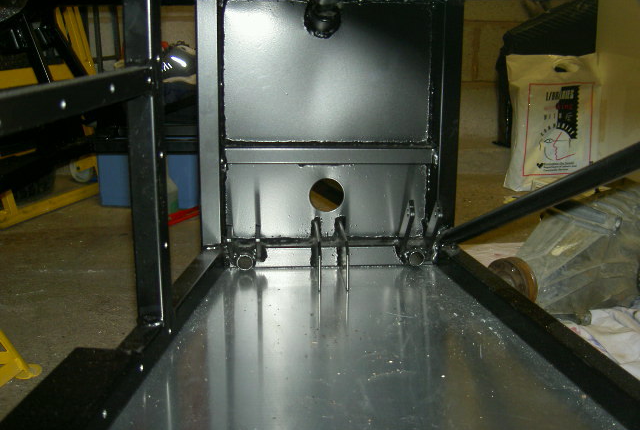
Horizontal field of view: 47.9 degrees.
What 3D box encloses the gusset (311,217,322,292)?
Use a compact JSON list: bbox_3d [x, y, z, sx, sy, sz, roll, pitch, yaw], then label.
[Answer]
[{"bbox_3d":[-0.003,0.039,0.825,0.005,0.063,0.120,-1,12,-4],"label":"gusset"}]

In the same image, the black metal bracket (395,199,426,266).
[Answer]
[{"bbox_3d":[0.117,0.024,0.907,0.034,0.082,0.060,-1,10,-4],"label":"black metal bracket"}]

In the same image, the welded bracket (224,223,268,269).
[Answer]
[{"bbox_3d":[-0.086,0.037,0.847,0.049,0.055,0.042,-1,12,-4],"label":"welded bracket"}]

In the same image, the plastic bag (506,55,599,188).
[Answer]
[{"bbox_3d":[0.785,-0.312,2.457,0.295,0.455,0.100,-2,12,-11],"label":"plastic bag"}]

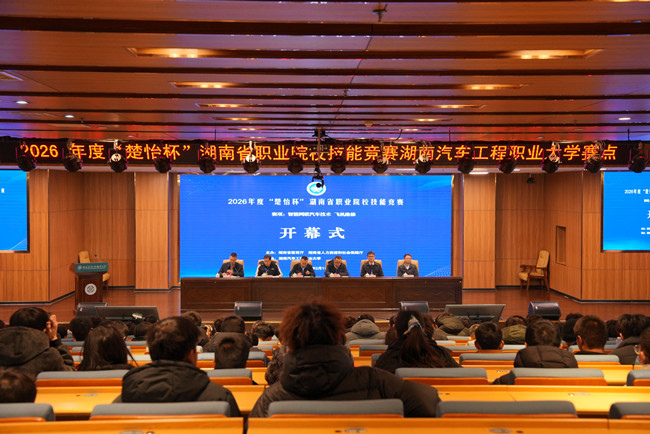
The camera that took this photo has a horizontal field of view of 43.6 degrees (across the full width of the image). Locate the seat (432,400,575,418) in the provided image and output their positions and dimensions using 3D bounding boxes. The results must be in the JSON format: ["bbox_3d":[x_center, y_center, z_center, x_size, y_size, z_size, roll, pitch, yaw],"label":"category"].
[{"bbox_3d":[0.630,1.090,2.880,0.510,0.920,0.550,0,1,0],"label":"seat"}]

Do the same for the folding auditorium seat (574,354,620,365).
[{"bbox_3d":[1.616,1.326,5.346,0.520,0.950,0.620,0,2,-1],"label":"folding auditorium seat"}]

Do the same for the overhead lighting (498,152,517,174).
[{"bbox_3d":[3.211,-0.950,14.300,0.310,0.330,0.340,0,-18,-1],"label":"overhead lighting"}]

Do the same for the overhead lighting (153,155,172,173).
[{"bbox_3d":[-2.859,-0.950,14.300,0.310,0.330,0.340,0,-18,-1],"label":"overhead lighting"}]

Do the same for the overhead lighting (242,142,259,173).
[{"bbox_3d":[-1.442,-1.158,15.948,0.360,0.570,0.380,0,2,-2],"label":"overhead lighting"}]

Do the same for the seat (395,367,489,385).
[{"bbox_3d":[0.554,1.198,4.176,0.520,0.950,0.620,0,2,-1],"label":"seat"}]

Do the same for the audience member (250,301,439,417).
[{"bbox_3d":[0.070,0.933,3.021,0.630,1.250,0.780,0,2,-1],"label":"audience member"}]

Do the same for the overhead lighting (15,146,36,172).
[{"bbox_3d":[-5.808,-1.127,15.788,0.380,0.520,0.390,0,2,-2],"label":"overhead lighting"}]

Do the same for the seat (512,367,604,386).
[{"bbox_3d":[1.101,1.152,4.105,0.500,0.900,0.550,0,2,-2],"label":"seat"}]

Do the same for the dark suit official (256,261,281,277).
[{"bbox_3d":[-1.284,1.515,18.750,0.600,1.250,0.720,0,1,0],"label":"dark suit official"}]

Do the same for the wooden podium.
[{"bbox_3d":[-5.291,1.605,18.300,0.780,1.150,0.550,-1,2,-27],"label":"wooden podium"}]

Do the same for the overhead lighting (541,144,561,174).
[{"bbox_3d":[4.320,-1.125,15.500,0.390,0.580,0.380,0,1,0],"label":"overhead lighting"}]

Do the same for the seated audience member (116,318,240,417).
[{"bbox_3d":[-0.540,0.958,3.120,0.520,1.200,0.750,0,1,0],"label":"seated audience member"}]

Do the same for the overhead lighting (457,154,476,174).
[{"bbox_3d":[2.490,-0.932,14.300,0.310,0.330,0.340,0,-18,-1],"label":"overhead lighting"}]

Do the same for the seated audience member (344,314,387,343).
[{"bbox_3d":[0.398,1.509,7.949,0.500,1.140,0.720,0,2,-2],"label":"seated audience member"}]

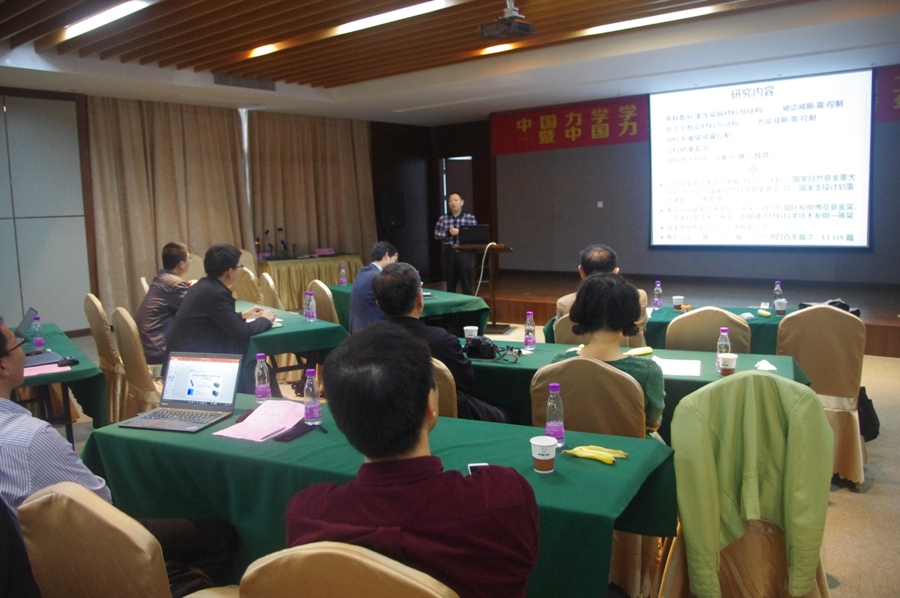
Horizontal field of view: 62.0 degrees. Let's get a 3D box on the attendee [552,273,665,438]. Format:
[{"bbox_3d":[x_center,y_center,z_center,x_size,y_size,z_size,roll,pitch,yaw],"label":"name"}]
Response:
[{"bbox_3d":[0.687,0.494,3.168,0.480,1.230,0.720,1,8,25],"label":"attendee"}]

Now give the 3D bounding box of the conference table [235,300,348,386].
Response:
[{"bbox_3d":[-1.487,0.429,5.600,0.680,0.600,1.900,-7,9,-34],"label":"conference table"}]

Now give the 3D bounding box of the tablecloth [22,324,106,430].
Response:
[{"bbox_3d":[-2.525,0.641,4.378,0.620,0.700,1.880,-6,8,-34],"label":"tablecloth"}]

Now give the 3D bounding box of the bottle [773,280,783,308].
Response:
[{"bbox_3d":[2.178,-0.015,4.980,0.060,0.200,0.060,2,8,27],"label":"bottle"}]

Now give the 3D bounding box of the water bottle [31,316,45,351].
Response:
[{"bbox_3d":[-2.362,0.193,4.285,0.060,0.198,0.060,-2,7,0],"label":"water bottle"}]

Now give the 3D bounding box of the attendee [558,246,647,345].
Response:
[{"bbox_3d":[0.977,0.276,4.567,0.550,1.260,0.780,2,8,26],"label":"attendee"}]

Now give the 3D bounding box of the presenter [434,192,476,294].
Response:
[{"bbox_3d":[0.076,-0.480,9.369,0.540,1.700,0.360,0,7,14],"label":"presenter"}]

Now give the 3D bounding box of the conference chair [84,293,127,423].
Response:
[{"bbox_3d":[-2.335,0.415,5.596,0.580,0.950,0.460,-6,8,-34],"label":"conference chair"}]

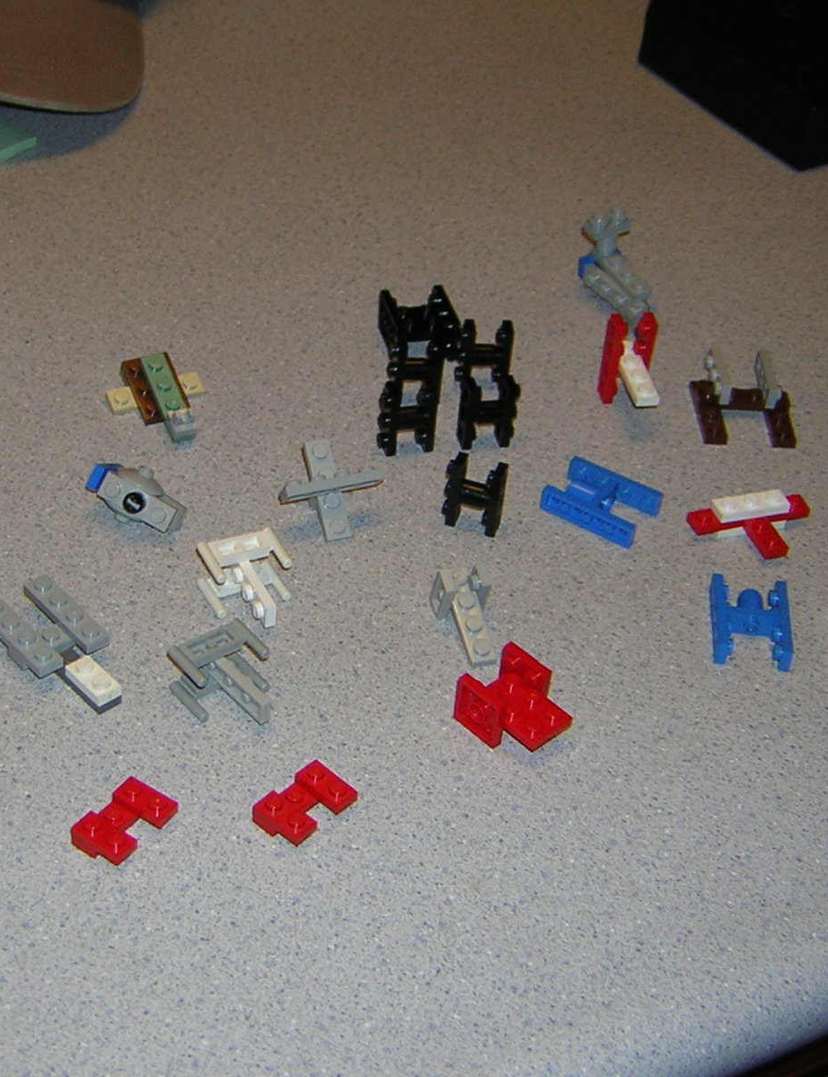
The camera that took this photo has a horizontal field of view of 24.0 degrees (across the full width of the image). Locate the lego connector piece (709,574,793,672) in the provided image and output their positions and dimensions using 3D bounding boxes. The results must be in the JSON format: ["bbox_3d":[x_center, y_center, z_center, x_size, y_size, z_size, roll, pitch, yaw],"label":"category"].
[{"bbox_3d":[0.102,0.025,0.594,0.022,0.008,0.032,6,41,0],"label":"lego connector piece"}]

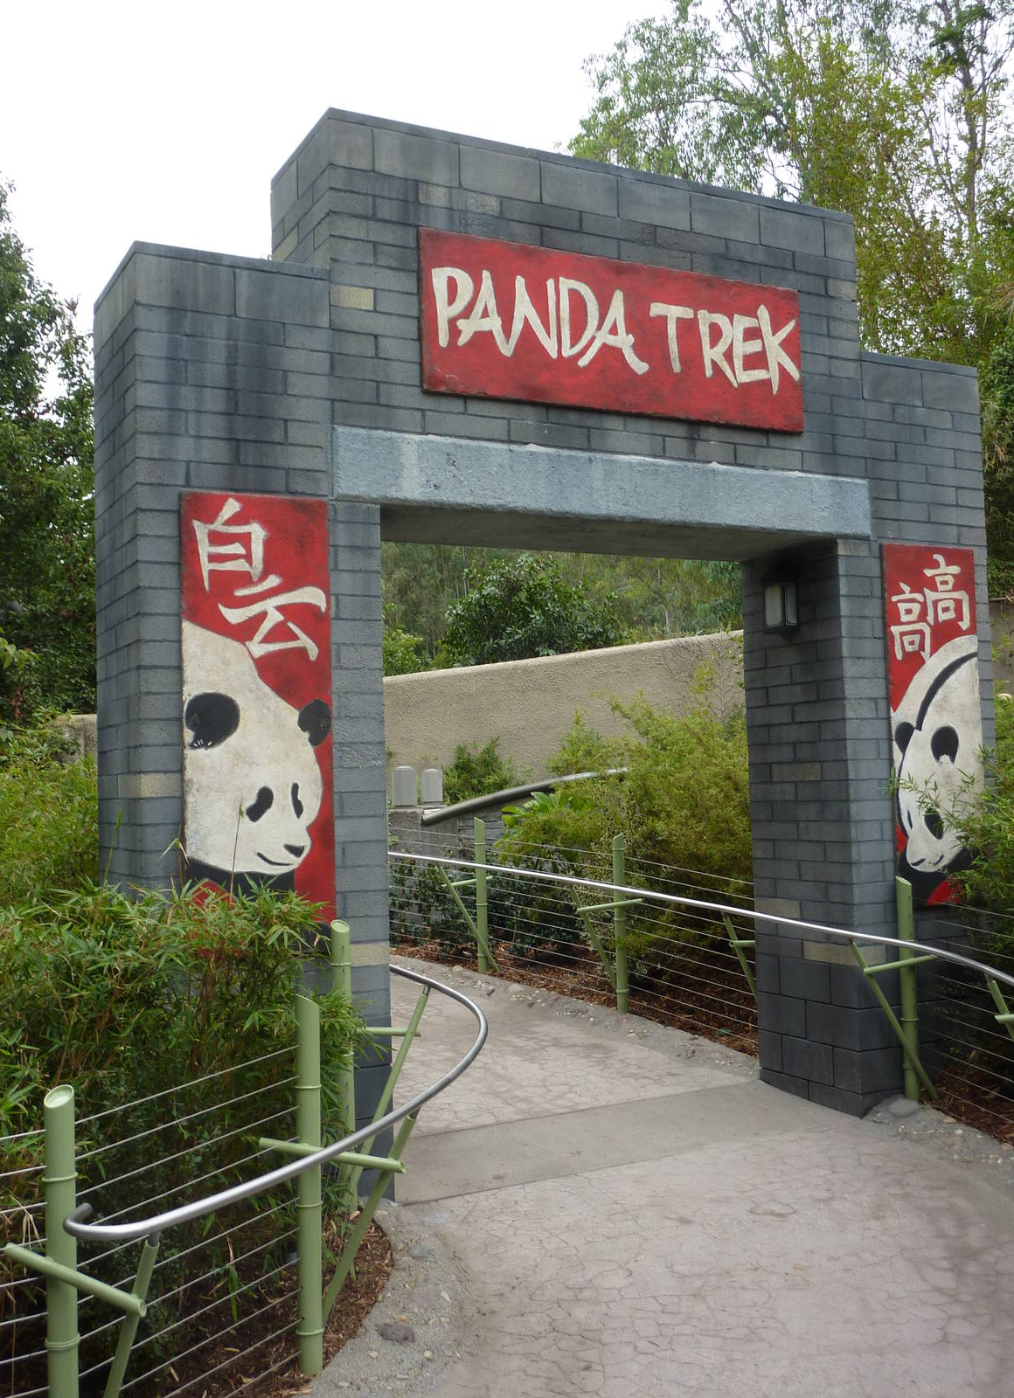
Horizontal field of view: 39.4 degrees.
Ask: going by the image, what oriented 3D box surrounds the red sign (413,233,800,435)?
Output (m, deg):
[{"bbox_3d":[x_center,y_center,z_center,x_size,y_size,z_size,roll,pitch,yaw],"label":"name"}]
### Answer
[{"bbox_3d":[0.538,-1.664,6.518,2.040,0.715,0.050,0,-4,-27],"label":"red sign"}]

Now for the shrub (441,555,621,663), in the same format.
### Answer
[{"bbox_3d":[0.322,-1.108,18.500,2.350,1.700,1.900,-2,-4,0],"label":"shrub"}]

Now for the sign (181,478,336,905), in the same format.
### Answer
[{"bbox_3d":[-0.980,0.105,5.605,0.610,1.830,0.050,0,-4,-27],"label":"sign"}]

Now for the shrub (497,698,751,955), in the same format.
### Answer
[{"bbox_3d":[0.894,0.940,10.100,1.950,1.850,1.600,-2,-4,0],"label":"shrub"}]

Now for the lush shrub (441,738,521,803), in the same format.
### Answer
[{"bbox_3d":[-0.236,0.668,13.000,0.750,0.650,0.600,-2,-4,0],"label":"lush shrub"}]

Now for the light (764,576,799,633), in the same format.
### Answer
[{"bbox_3d":[1.426,-0.486,7.357,0.110,0.300,0.185,0,-4,-27],"label":"light"}]

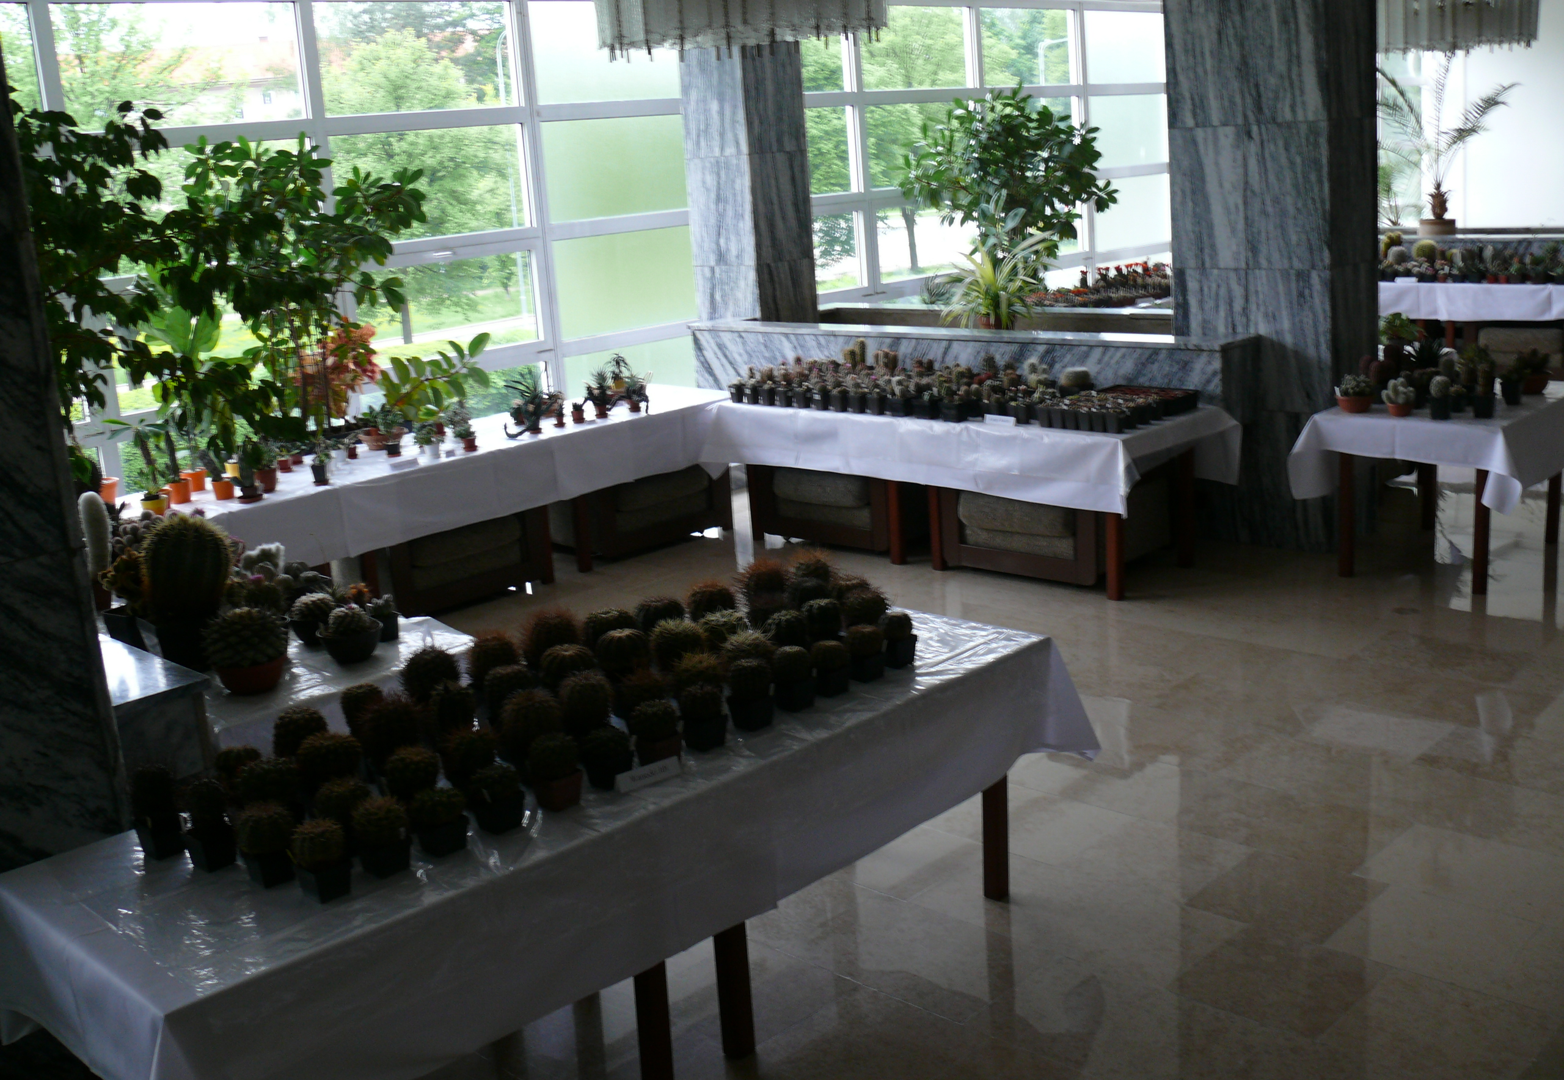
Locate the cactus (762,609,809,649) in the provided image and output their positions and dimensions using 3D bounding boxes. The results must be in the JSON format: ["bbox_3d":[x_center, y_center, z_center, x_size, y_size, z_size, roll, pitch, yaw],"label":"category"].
[{"bbox_3d":[0.011,0.220,3.878,0.113,0.103,0.113,-4,13,1],"label":"cactus"}]

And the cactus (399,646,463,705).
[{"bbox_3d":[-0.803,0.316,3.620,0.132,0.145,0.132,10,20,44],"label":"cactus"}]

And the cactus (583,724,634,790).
[{"bbox_3d":[-0.351,0.434,3.198,0.091,0.112,0.091,-4,14,1],"label":"cactus"}]

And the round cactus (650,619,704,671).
[{"bbox_3d":[-0.250,0.253,3.787,0.127,0.119,0.127,-4,13,1],"label":"round cactus"}]

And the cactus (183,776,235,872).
[{"bbox_3d":[-1.061,0.521,2.932,0.072,0.168,0.072,-17,19,-41],"label":"cactus"}]

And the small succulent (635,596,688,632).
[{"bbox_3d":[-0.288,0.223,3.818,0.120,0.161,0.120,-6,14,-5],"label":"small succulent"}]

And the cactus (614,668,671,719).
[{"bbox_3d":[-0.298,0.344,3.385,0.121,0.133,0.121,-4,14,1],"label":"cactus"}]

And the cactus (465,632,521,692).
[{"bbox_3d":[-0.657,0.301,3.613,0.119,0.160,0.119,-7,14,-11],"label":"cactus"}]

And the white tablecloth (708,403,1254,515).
[{"bbox_3d":[0.877,-0.505,7.899,2.626,0.375,0.944,10,19,44],"label":"white tablecloth"}]

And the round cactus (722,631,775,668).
[{"bbox_3d":[-0.079,0.269,3.720,0.121,0.103,0.121,-4,13,1],"label":"round cactus"}]

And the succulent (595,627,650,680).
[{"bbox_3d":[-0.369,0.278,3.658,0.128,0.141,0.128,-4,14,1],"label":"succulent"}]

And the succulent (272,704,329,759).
[{"bbox_3d":[-1.012,0.409,3.319,0.116,0.127,0.116,-4,13,1],"label":"succulent"}]

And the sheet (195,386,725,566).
[{"bbox_3d":[-1.621,-0.274,7.261,0.827,0.314,3.363,10,20,44],"label":"sheet"}]

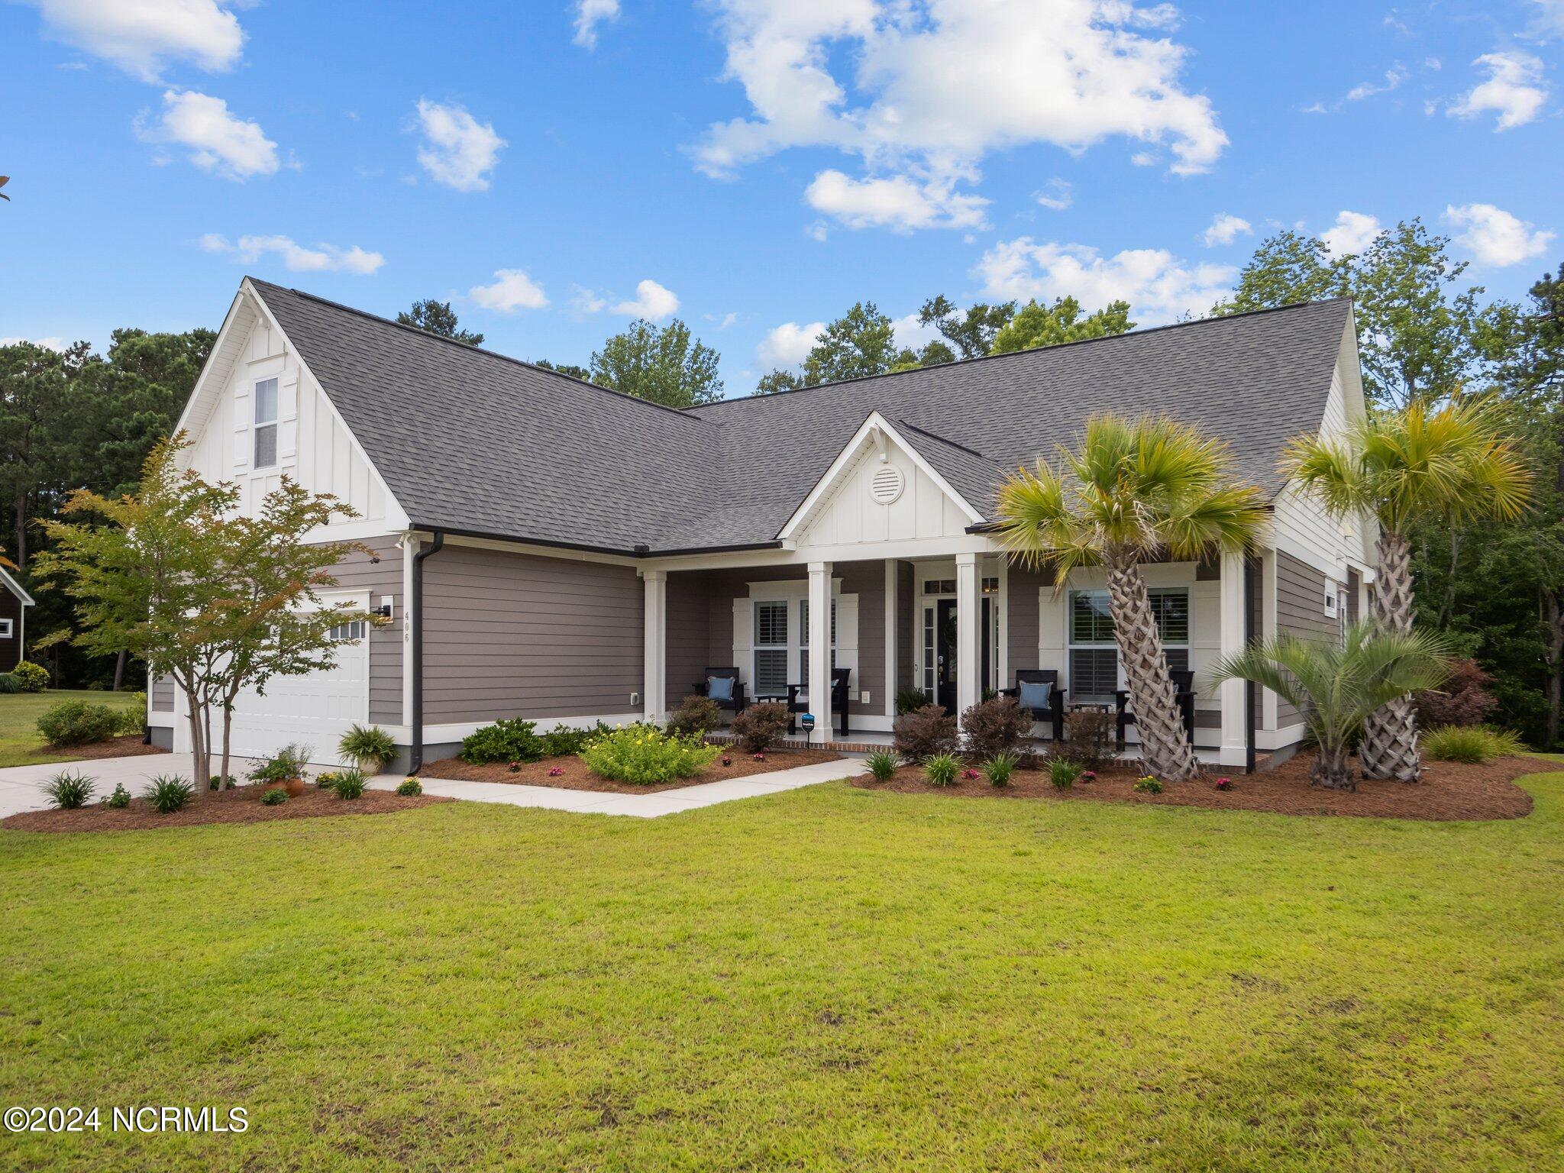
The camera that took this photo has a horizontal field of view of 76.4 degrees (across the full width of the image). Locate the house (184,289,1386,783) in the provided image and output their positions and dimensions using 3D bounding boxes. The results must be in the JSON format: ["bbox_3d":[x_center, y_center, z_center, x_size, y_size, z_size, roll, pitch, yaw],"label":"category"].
[{"bbox_3d":[0.965,-1.039,19.629,17.730,7.940,18.320,-3,-5,34],"label":"house"}]

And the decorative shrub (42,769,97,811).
[{"bbox_3d":[-6.886,1.971,9.600,0.435,0.389,0.422,2,-4,-35],"label":"decorative shrub"}]

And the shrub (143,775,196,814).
[{"bbox_3d":[-5.764,1.954,9.350,0.421,0.379,0.408,2,-4,-31],"label":"shrub"}]

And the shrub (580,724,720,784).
[{"bbox_3d":[-1.540,1.946,11.600,1.628,0.677,1.400,0,-3,-7],"label":"shrub"}]

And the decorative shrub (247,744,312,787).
[{"bbox_3d":[-5.546,1.965,10.950,0.650,0.460,0.580,0,-4,0],"label":"decorative shrub"}]

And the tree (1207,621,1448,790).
[{"bbox_3d":[5.721,1.253,10.400,2.300,1.720,2.200,0,-4,0],"label":"tree"}]

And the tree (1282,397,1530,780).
[{"bbox_3d":[6.972,0.020,11.100,2.450,4.150,2.400,0,-4,0],"label":"tree"}]

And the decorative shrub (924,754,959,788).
[{"bbox_3d":[1.758,2.035,11.000,0.380,0.360,0.370,0,-4,0],"label":"decorative shrub"}]

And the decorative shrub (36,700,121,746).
[{"bbox_3d":[-12.249,2.371,17.300,1.250,0.790,1.200,0,-4,0],"label":"decorative shrub"}]

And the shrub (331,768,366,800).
[{"bbox_3d":[-4.417,2.015,10.150,0.336,0.324,0.326,1,-3,-23],"label":"shrub"}]

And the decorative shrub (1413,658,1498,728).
[{"bbox_3d":[10.518,1.735,15.600,1.243,1.227,1.206,-2,-4,34],"label":"decorative shrub"}]

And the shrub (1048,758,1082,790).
[{"bbox_3d":[3.088,2.047,10.850,0.370,0.340,0.360,0,-4,0],"label":"shrub"}]

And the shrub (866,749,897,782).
[{"bbox_3d":[1.132,2.035,11.300,0.360,0.361,0.349,0,-3,6],"label":"shrub"}]

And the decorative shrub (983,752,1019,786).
[{"bbox_3d":[2.354,1.966,10.700,0.374,0.395,0.363,-1,-3,12],"label":"decorative shrub"}]

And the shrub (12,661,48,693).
[{"bbox_3d":[-28.728,3.433,38.000,1.118,1.215,1.084,2,-4,-37],"label":"shrub"}]

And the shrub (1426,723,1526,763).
[{"bbox_3d":[8.774,1.990,12.600,1.120,0.470,1.000,0,-4,0],"label":"shrub"}]

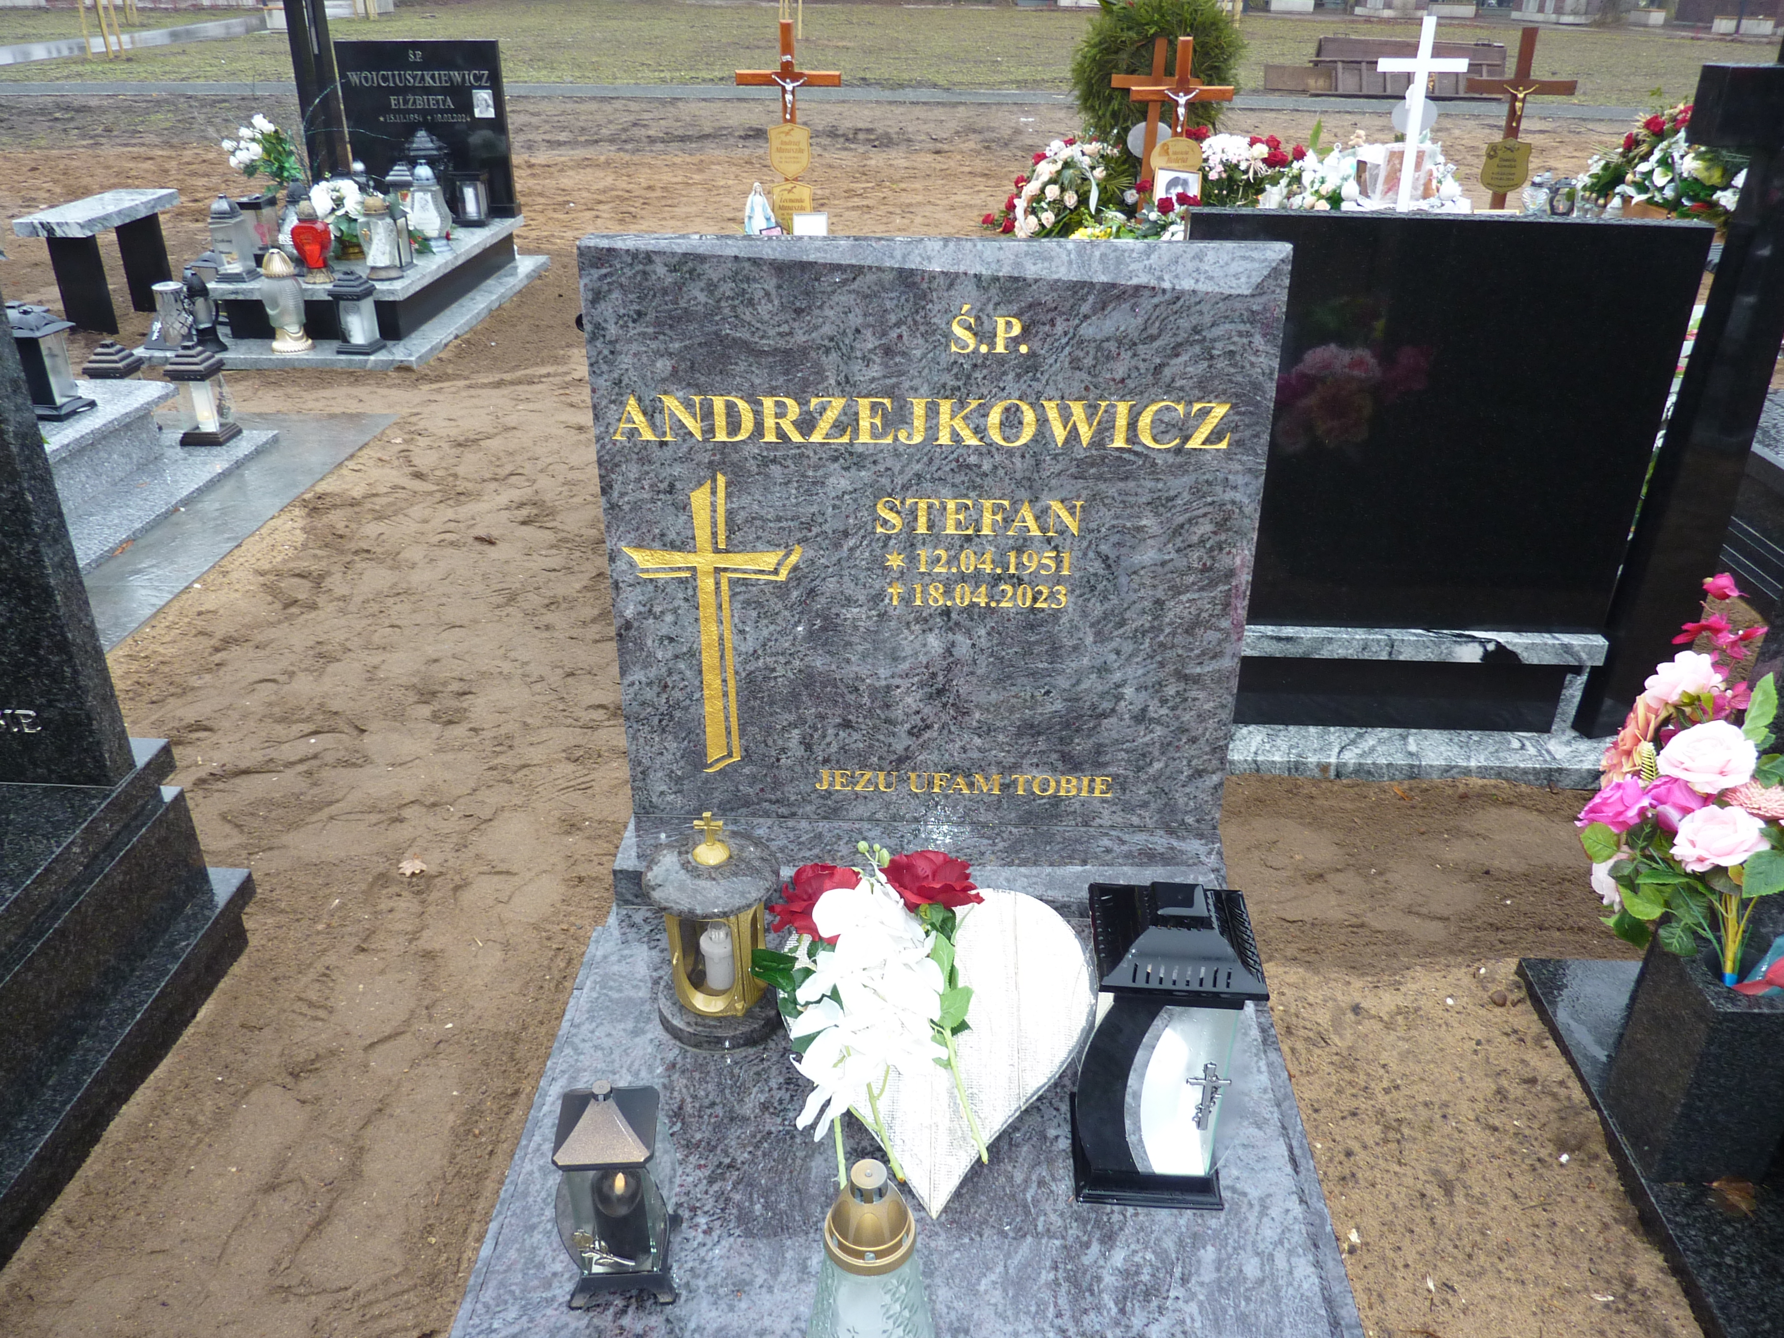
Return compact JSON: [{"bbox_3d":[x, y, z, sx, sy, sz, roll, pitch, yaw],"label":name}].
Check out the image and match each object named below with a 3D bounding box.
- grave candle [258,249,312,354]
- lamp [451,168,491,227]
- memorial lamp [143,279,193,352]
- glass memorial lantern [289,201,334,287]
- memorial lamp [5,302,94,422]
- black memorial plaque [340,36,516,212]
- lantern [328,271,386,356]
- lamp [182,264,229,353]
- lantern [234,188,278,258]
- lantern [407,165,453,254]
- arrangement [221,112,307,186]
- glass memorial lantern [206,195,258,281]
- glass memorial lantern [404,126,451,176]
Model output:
[{"bbox_3d":[-2.500,-1.512,5.283,0.175,0.400,0.150,1,29,2],"label":"grave candle"},{"bbox_3d":[-2.171,-2.437,6.658,0.170,0.265,0.165,1,29,2],"label":"lamp"},{"bbox_3d":[-2.707,-1.325,4.825,0.147,0.226,0.137,-1,26,-2],"label":"memorial lamp"},{"bbox_3d":[-2.242,-1.659,5.011,0.147,0.289,0.121,-1,26,-2],"label":"glass memorial lantern"},{"bbox_3d":[-2.150,-0.783,3.253,0.147,0.278,0.147,-1,26,-2],"label":"memorial lamp"},{"bbox_3d":[-2.430,-2.833,6.773,0.850,0.840,0.110,1,29,2],"label":"black memorial plaque"},{"bbox_3d":[-1.987,-1.323,4.775,0.121,0.273,0.126,-1,26,-2],"label":"lantern"},{"bbox_3d":[-2.546,-1.330,4.772,0.121,0.283,0.126,-1,26,-2],"label":"lamp"},{"bbox_3d":[-2.650,-1.842,5.420,0.121,0.257,0.126,-1,26,-2],"label":"lantern"},{"bbox_3d":[-2.083,-2.079,5.804,0.152,0.352,0.152,-1,26,-2],"label":"lantern"},{"bbox_3d":[-2.859,-2.363,5.880,0.336,0.326,0.283,-1,26,-2],"label":"arrangement"},{"bbox_3d":[-2.814,-1.834,5.473,0.140,0.335,0.150,1,29,2],"label":"glass memorial lantern"},{"bbox_3d":[-2.351,-2.503,6.576,0.200,0.450,0.200,1,29,2],"label":"glass memorial lantern"}]

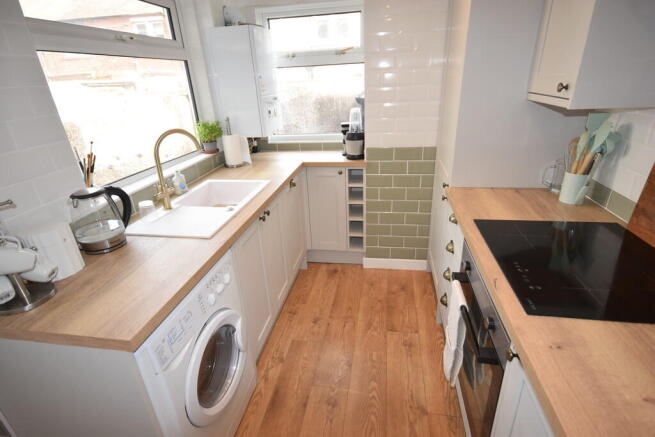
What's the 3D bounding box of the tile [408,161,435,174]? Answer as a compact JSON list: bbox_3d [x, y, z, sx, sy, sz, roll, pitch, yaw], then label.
[{"bbox_3d":[0.683,-0.366,2.377,0.193,0.100,0.009,1,24,10],"label":"tile"}]

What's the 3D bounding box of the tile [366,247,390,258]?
[{"bbox_3d":[0.424,0.284,2.712,0.198,0.100,0.009,1,24,10],"label":"tile"}]

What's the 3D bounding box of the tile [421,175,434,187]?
[{"bbox_3d":[0.734,-0.269,2.385,0.096,0.098,0.010,1,24,11],"label":"tile"}]

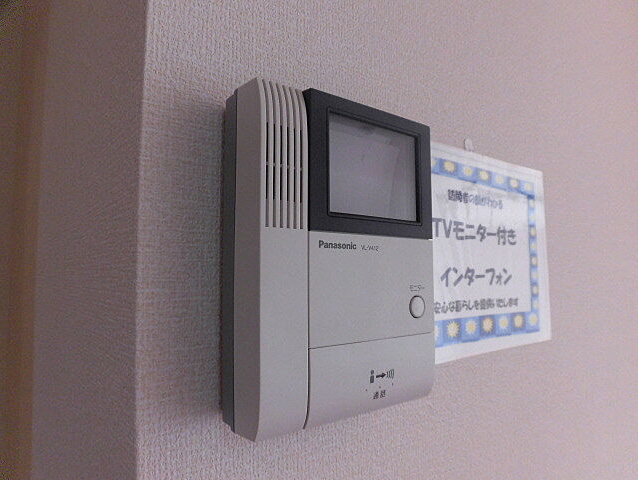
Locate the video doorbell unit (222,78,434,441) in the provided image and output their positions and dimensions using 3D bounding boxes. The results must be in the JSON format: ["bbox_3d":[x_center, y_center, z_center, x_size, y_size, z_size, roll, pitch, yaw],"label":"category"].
[{"bbox_3d":[0.012,0.013,0.304,0.149,0.202,0.047,3,-5,-38],"label":"video doorbell unit"}]

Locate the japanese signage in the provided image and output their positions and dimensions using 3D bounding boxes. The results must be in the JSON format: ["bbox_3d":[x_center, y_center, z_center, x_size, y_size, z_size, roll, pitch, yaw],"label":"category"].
[{"bbox_3d":[0.169,0.013,0.456,0.299,0.210,0.005,3,-5,-38],"label":"japanese signage"}]

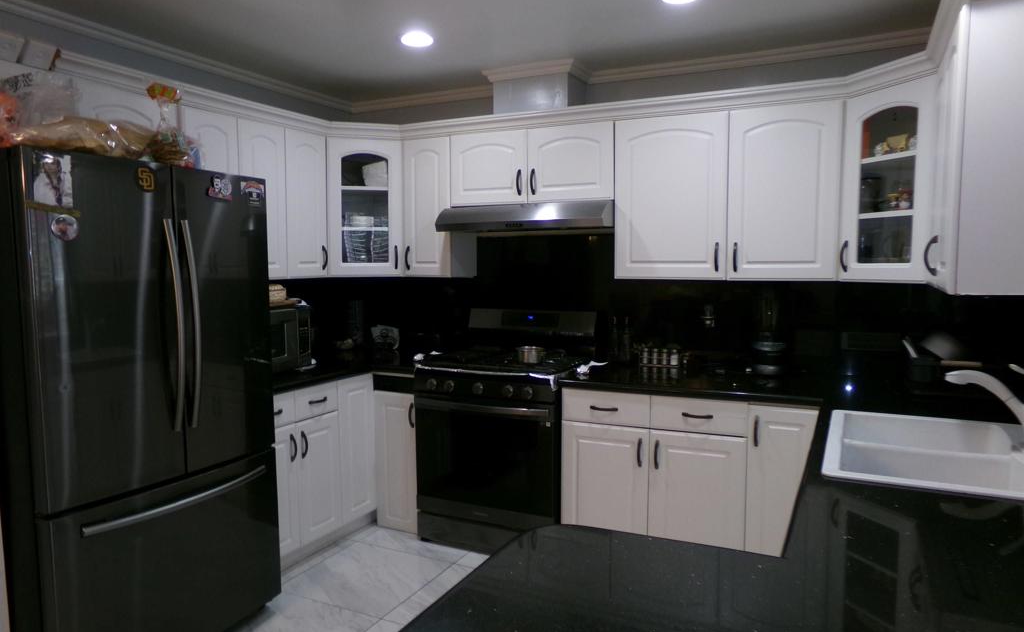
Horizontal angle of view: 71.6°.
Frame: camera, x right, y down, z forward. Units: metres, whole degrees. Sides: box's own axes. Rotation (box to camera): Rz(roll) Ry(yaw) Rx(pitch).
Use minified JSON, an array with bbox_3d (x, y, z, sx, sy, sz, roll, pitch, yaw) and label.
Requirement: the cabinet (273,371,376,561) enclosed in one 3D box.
[{"bbox_3d":[-1.188,0.739,3.592,0.621,0.838,0.798,2,5,26],"label":"cabinet"}]

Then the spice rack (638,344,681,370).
[{"bbox_3d":[0.768,0.208,3.662,0.192,0.108,0.082,2,5,26],"label":"spice rack"}]

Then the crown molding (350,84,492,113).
[{"bbox_3d":[-0.552,-1.284,4.224,1.080,0.057,0.050,2,5,26],"label":"crown molding"}]

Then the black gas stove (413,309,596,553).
[{"bbox_3d":[-0.004,0.579,3.698,0.765,1.184,0.690,2,5,26],"label":"black gas stove"}]

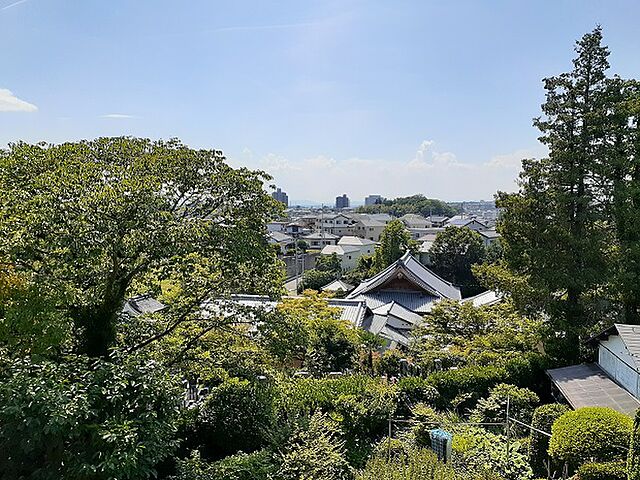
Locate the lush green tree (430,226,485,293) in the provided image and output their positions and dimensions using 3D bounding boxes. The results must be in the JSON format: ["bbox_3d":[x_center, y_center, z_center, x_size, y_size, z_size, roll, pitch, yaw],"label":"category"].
[{"bbox_3d":[22.035,3.606,80.000,8.600,11.500,8.000,0,4,0],"label":"lush green tree"}]

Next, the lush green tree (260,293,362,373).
[{"bbox_3d":[-0.528,5.806,31.000,6.300,5.200,5.700,0,4,0],"label":"lush green tree"}]

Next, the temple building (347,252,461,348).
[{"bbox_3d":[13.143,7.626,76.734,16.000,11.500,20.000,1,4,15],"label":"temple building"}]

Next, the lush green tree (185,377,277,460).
[{"bbox_3d":[-2.747,5.626,16.040,2.600,2.500,2.400,0,4,0],"label":"lush green tree"}]

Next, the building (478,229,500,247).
[{"bbox_3d":[47.791,-0.255,140.335,7.000,5.800,8.000,1,4,20],"label":"building"}]

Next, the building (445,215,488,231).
[{"bbox_3d":[46.052,-4.273,158.000,10.500,7.000,10.000,-2,5,-30],"label":"building"}]

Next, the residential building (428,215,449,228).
[{"bbox_3d":[45.102,-6.090,190.000,7.800,6.200,7.500,-1,4,-12],"label":"residential building"}]

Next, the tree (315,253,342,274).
[{"bbox_3d":[2.347,6.541,137.811,7.400,6.000,7.000,0,4,0],"label":"tree"}]

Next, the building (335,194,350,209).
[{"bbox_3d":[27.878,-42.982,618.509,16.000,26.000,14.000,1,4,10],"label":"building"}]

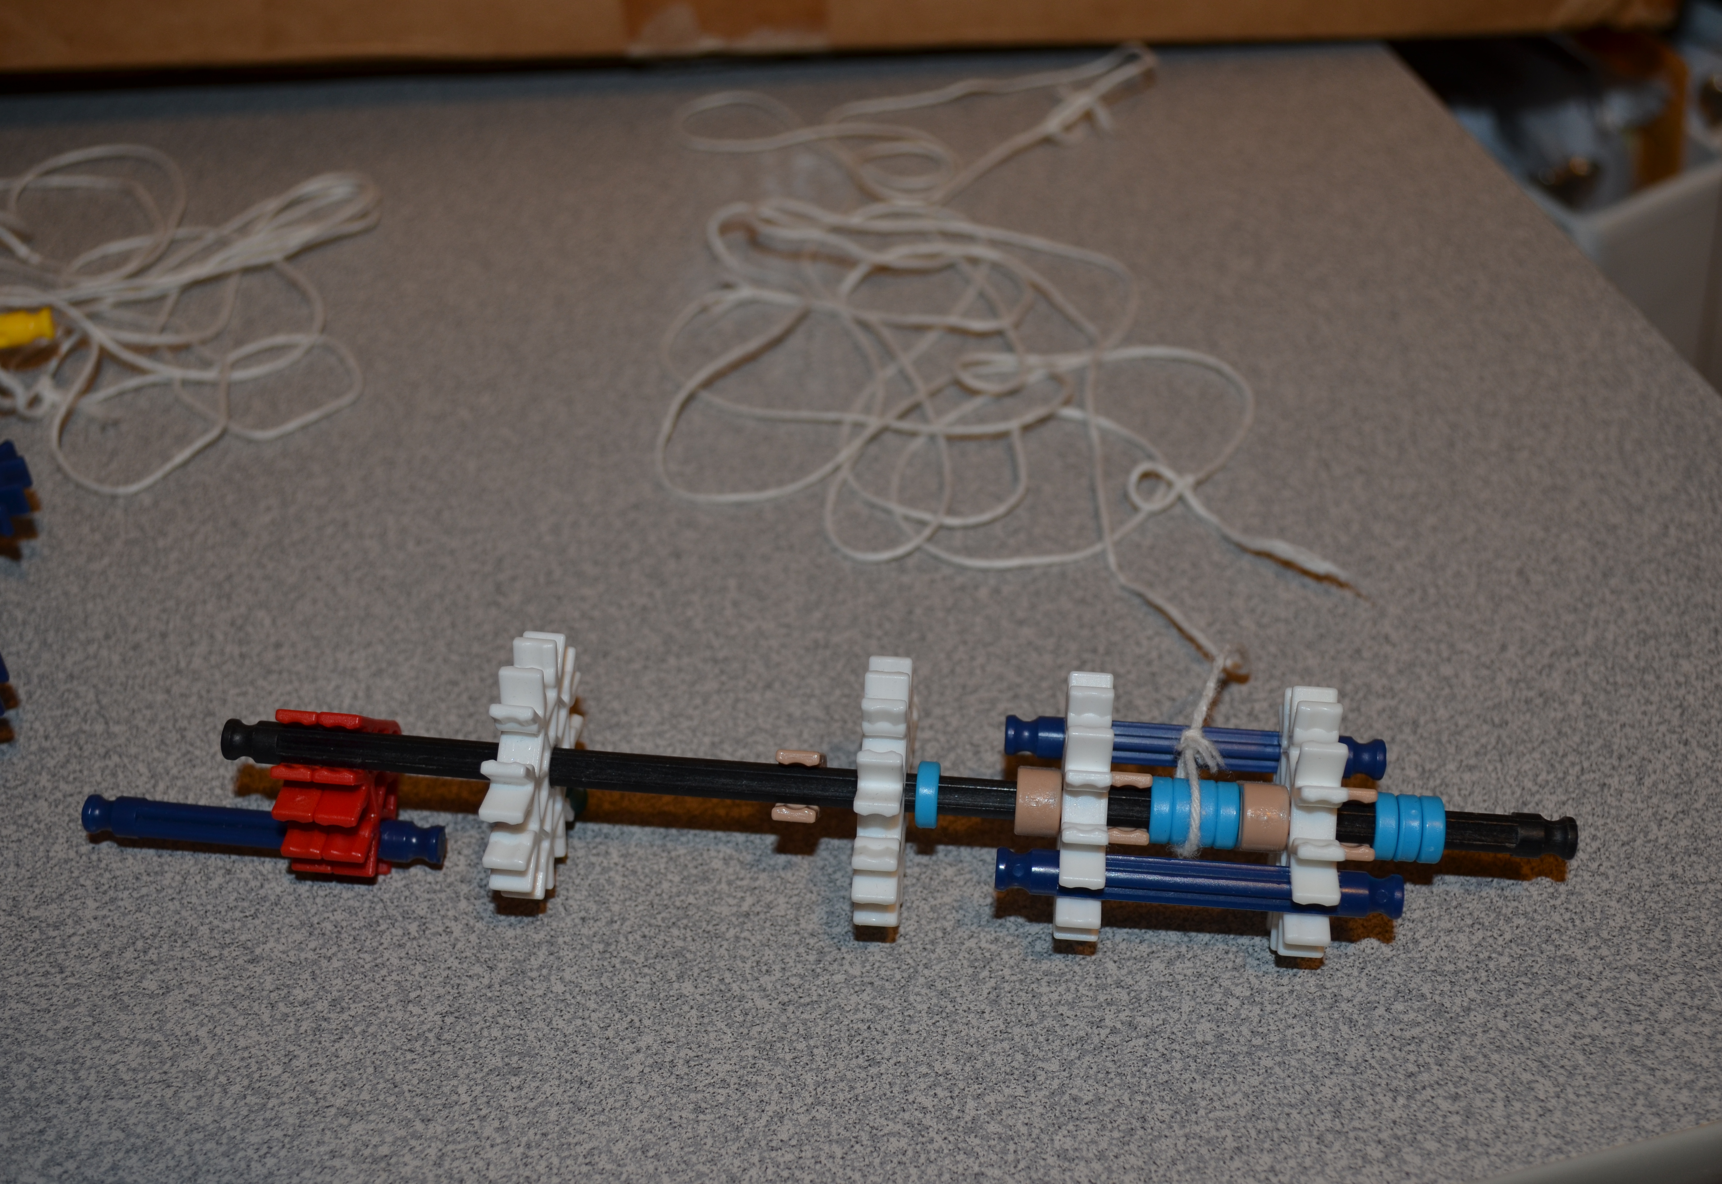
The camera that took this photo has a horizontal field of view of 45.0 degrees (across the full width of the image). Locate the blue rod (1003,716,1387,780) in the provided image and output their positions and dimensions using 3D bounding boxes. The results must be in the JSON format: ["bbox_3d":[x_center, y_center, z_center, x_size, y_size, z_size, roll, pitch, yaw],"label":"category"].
[{"bbox_3d":[0.048,0.022,0.300,0.054,0.006,0.006,4,38,4],"label":"blue rod"}]

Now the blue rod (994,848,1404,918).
[{"bbox_3d":[0.045,0.039,0.279,0.054,0.006,0.006,4,38,4],"label":"blue rod"}]

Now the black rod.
[{"bbox_3d":[0.004,0.028,0.293,0.190,0.006,0.006,4,38,4],"label":"black rod"}]

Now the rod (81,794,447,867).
[{"bbox_3d":[-0.089,0.036,0.312,0.054,0.006,0.006,5,38,3],"label":"rod"}]

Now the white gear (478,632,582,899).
[{"bbox_3d":[-0.047,0.024,0.296,0.006,0.037,0.037,4,38,4],"label":"white gear"}]

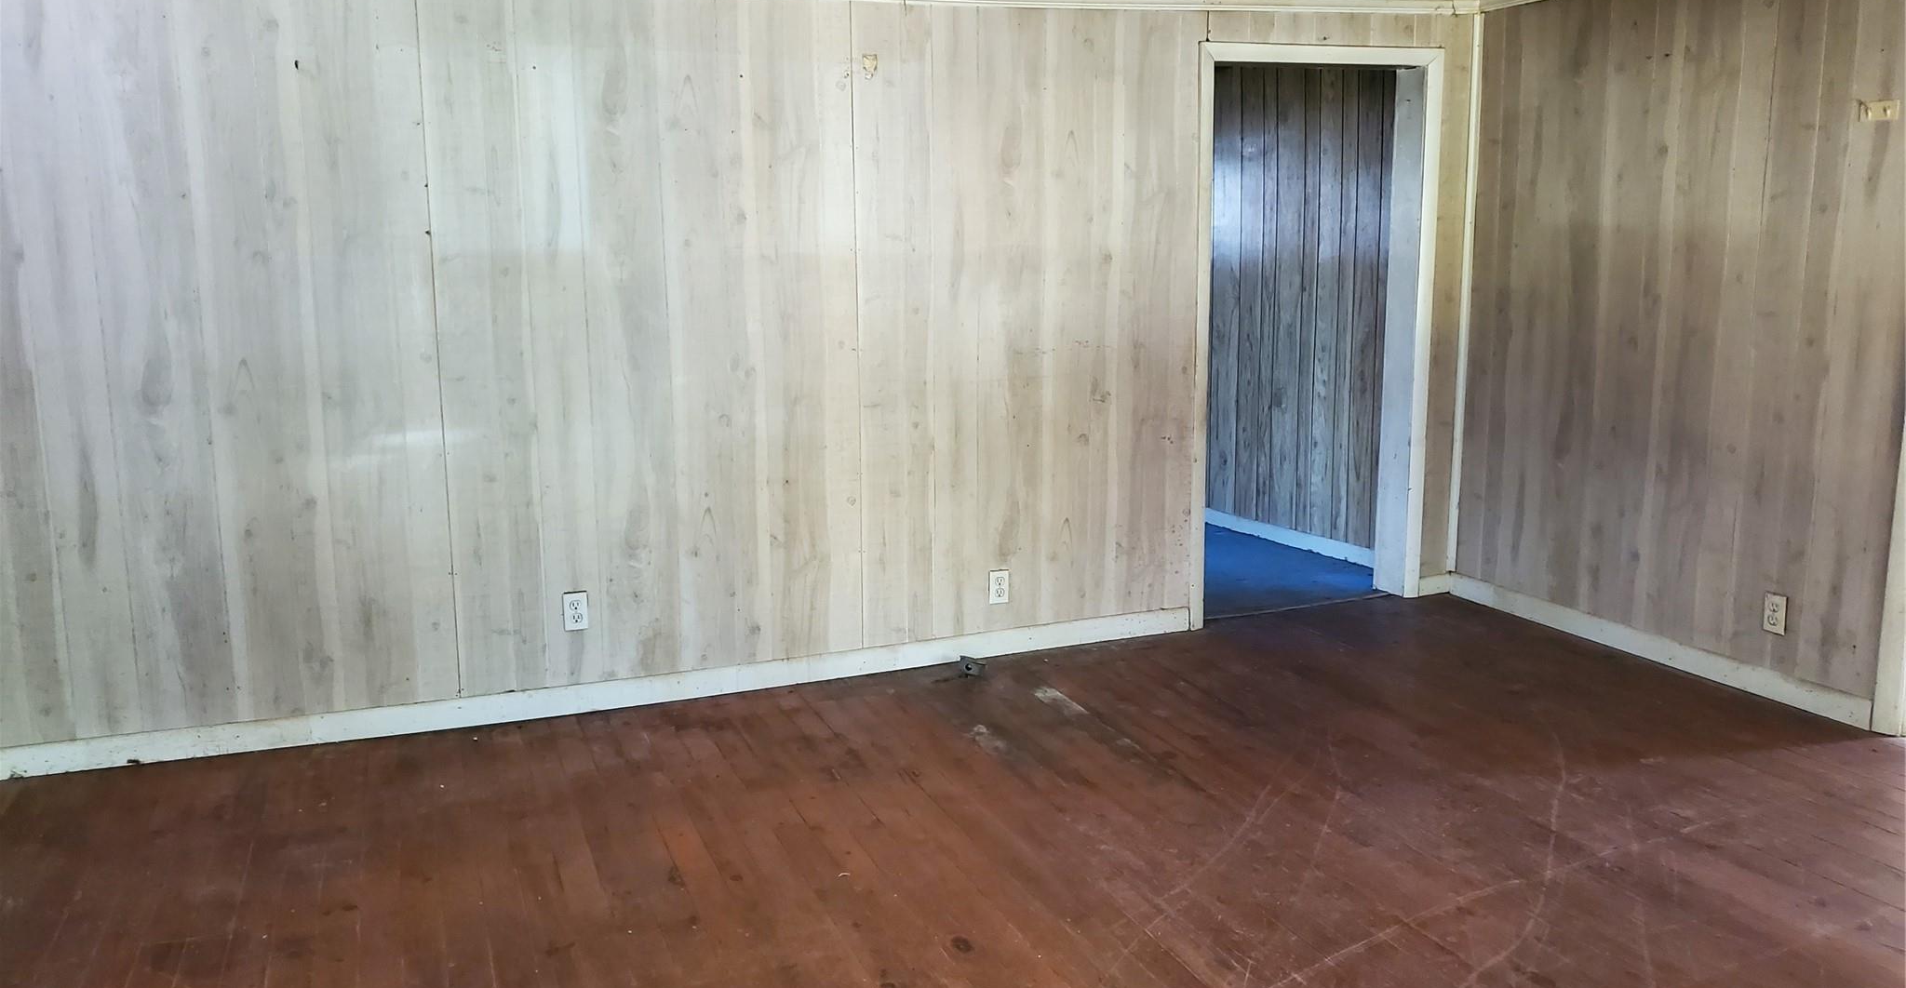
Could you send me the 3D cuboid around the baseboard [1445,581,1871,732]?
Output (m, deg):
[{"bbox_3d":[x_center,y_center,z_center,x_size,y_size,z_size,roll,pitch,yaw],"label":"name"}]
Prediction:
[{"bbox_3d":[2.193,0.468,4.632,0.016,0.085,1.667,-5,11,-21],"label":"baseboard"}]

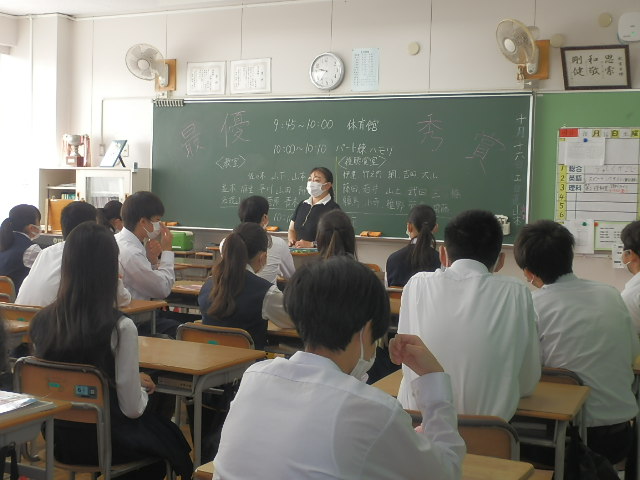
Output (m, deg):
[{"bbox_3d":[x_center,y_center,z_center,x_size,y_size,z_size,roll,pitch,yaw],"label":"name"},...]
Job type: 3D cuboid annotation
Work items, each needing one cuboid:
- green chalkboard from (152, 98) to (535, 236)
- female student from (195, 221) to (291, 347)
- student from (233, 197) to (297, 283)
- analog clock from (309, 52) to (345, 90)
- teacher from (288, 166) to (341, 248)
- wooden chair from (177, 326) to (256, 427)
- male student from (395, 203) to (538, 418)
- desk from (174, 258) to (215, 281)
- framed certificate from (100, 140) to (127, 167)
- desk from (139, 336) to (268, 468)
[{"bbox_3d":[0.021,-0.640,8.174,3.600,1.200,0.070,3,5,25],"label":"green chalkboard"},{"bbox_3d":[-0.264,0.501,4.115,0.460,1.180,0.680,3,5,25],"label":"female student"},{"bbox_3d":[-0.383,0.329,5.916,0.470,1.250,0.680,3,5,25],"label":"student"},{"bbox_3d":[0.064,-1.450,8.097,0.325,0.325,0.050,3,5,25],"label":"analog clock"},{"bbox_3d":[-0.026,0.155,7.134,0.450,1.430,0.360,3,5,25],"label":"teacher"},{"bbox_3d":[-0.314,0.721,3.964,0.380,0.760,0.460,3,5,25],"label":"wooden chair"},{"bbox_3d":[0.466,0.559,2.790,0.460,1.290,0.680,3,5,19],"label":"male student"},{"bbox_3d":[-0.981,0.515,6.893,0.650,0.710,0.430,3,5,25],"label":"desk"},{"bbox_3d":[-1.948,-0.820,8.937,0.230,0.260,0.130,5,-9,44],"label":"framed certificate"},{"bbox_3d":[-0.605,0.773,3.535,0.650,0.710,0.430,3,5,25],"label":"desk"}]

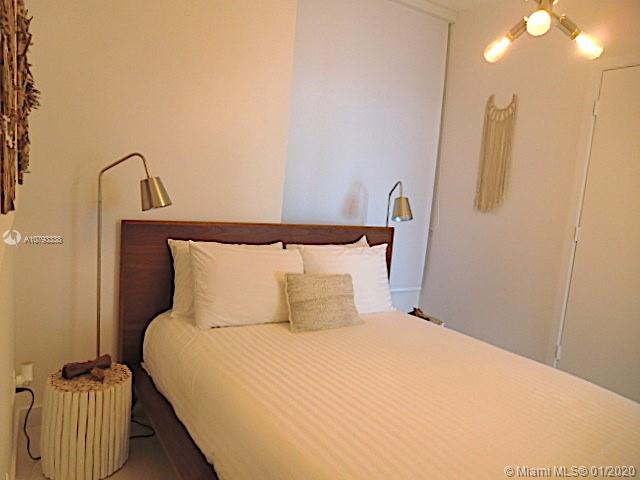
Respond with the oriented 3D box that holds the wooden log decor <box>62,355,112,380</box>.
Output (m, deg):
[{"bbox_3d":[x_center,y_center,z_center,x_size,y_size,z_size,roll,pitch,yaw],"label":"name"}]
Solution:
[{"bbox_3d":[-1.000,0.547,1.912,0.064,0.058,0.187,9,8,34],"label":"wooden log decor"}]

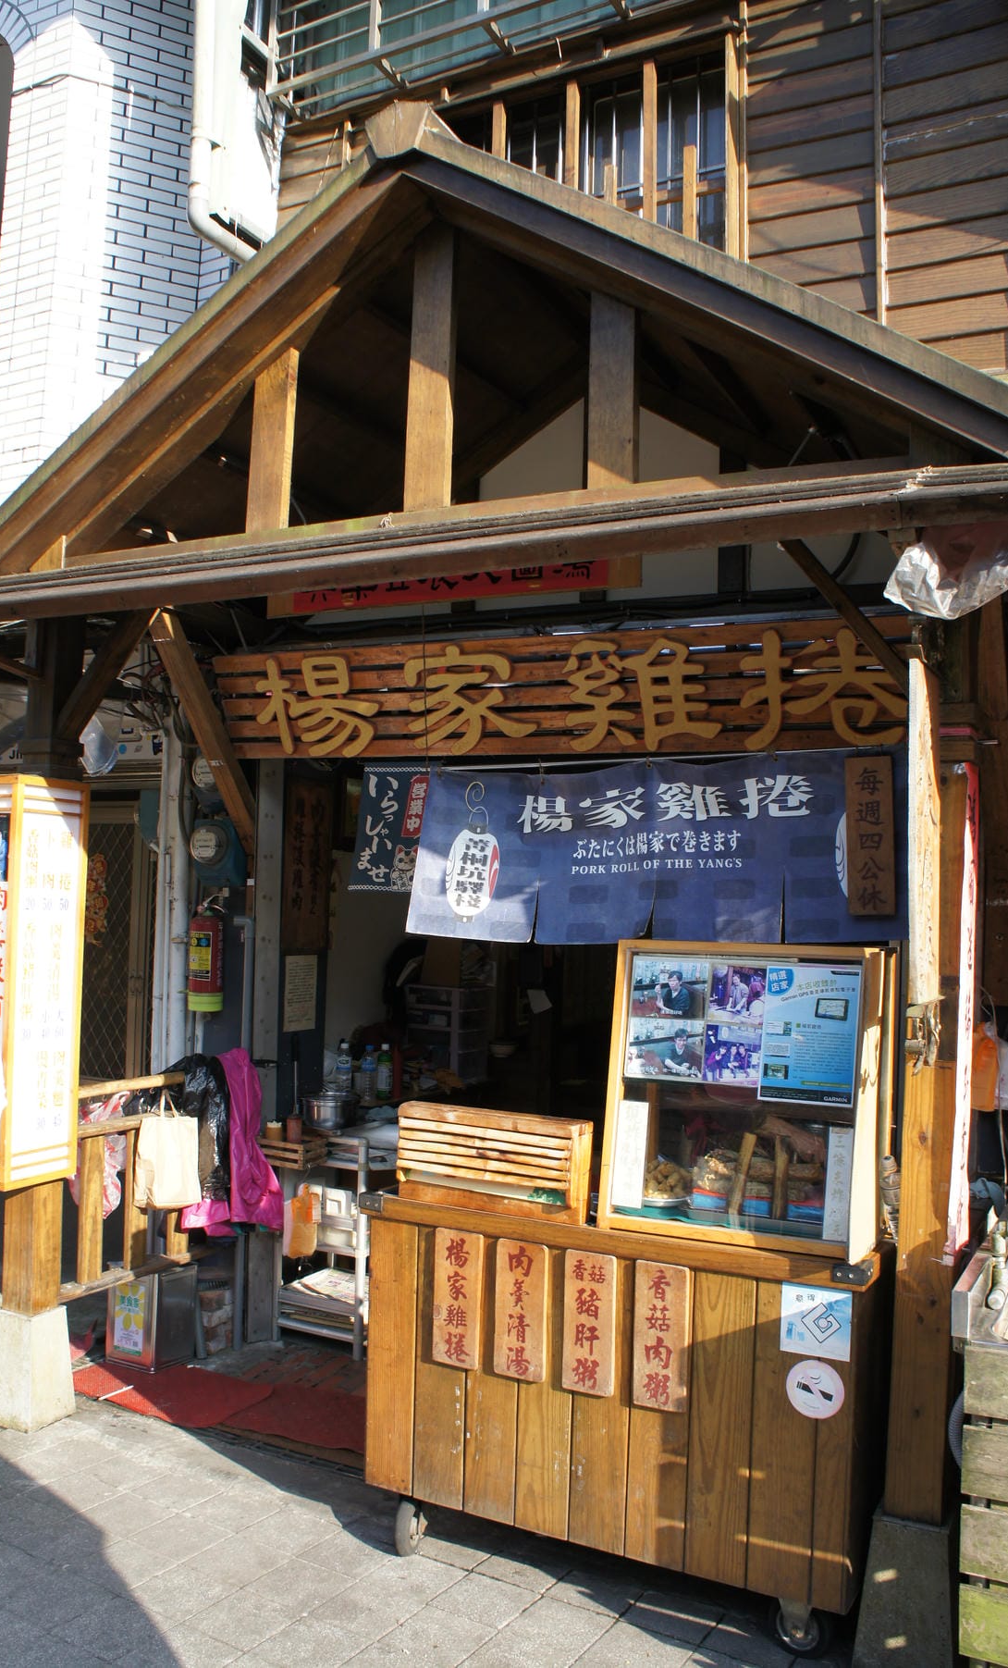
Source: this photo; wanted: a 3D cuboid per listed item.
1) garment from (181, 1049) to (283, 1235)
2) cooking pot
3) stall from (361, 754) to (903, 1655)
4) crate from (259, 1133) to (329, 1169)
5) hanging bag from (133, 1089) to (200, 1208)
[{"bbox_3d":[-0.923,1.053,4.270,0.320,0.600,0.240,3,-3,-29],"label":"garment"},{"bbox_3d":[-0.612,0.970,4.380,0.195,0.125,0.165,2,-3,-9],"label":"cooking pot"},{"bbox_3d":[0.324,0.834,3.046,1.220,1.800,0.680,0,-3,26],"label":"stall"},{"bbox_3d":[-0.747,1.099,4.340,0.225,0.078,0.150,0,-3,26],"label":"crate"},{"bbox_3d":[-1.099,1.031,4.080,0.080,0.365,0.230,0,-3,36],"label":"hanging bag"}]

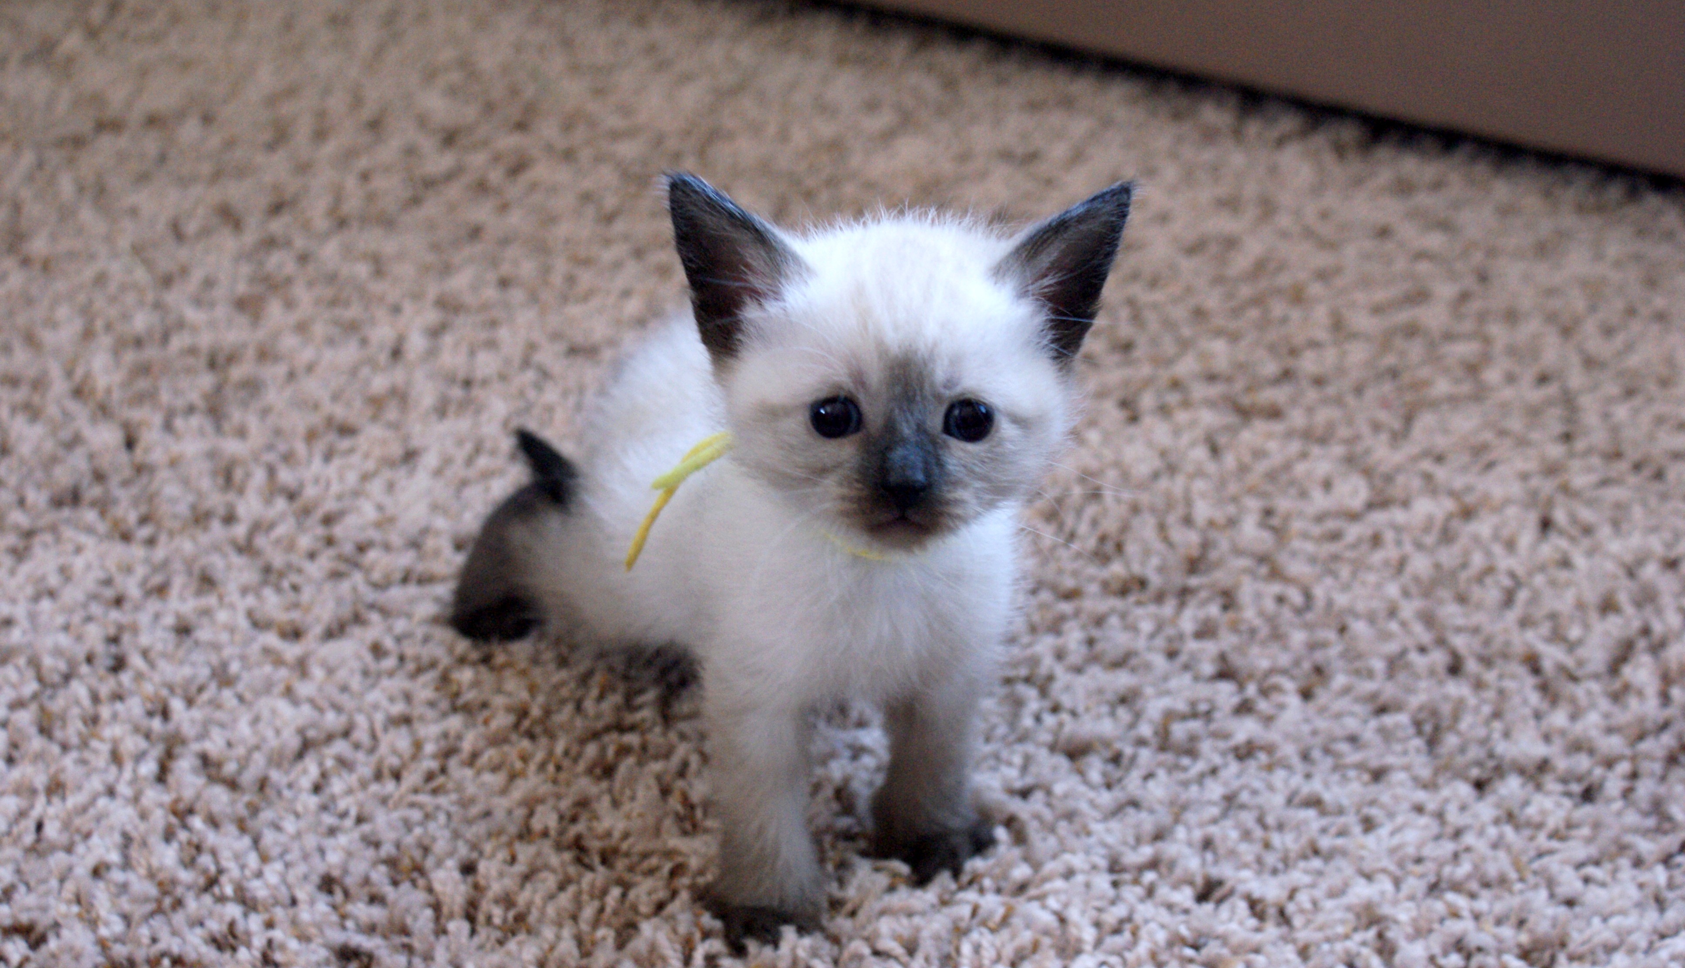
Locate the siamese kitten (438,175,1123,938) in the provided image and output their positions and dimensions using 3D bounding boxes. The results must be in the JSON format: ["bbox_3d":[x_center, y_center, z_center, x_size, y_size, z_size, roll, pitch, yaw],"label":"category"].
[{"bbox_3d":[-0.017,-0.011,0.757,0.093,0.164,0.183,-14,31,-24],"label":"siamese kitten"}]

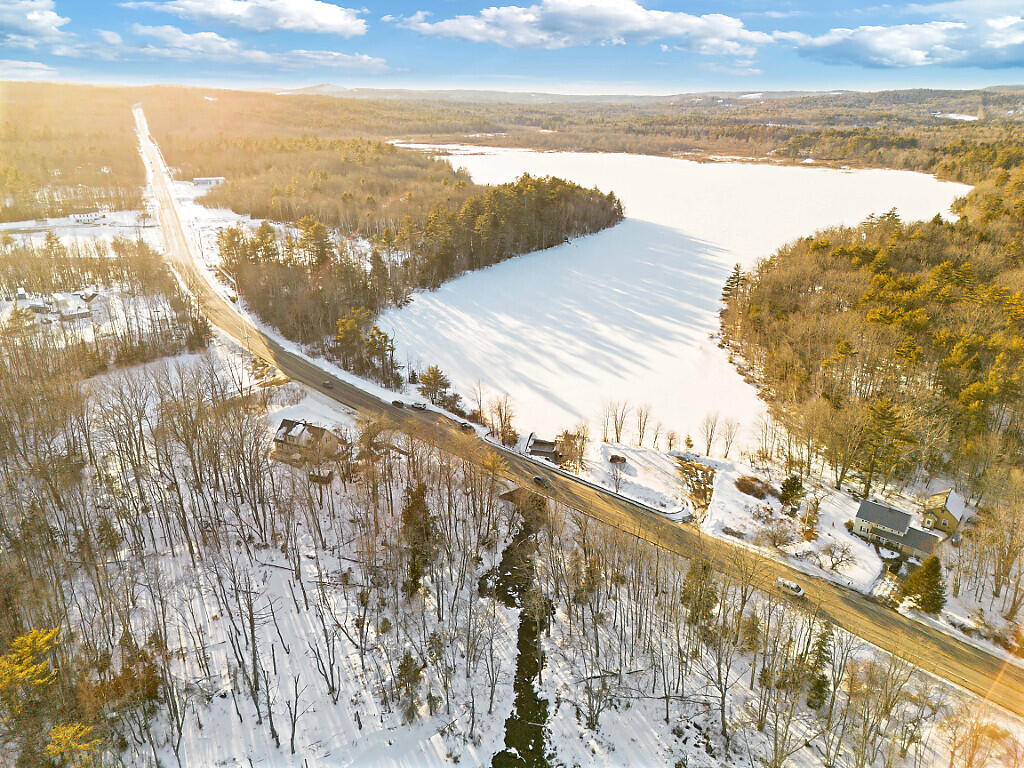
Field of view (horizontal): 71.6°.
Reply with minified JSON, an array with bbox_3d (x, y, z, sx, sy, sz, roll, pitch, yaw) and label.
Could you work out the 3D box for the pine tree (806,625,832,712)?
[{"bbox_3d":[44.507,41.429,102.763,4.300,15.868,4.300,0,22,0],"label":"pine tree"}]

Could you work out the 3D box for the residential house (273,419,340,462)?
[{"bbox_3d":[-52.435,14.034,181.164,13.300,7.600,8.400,10,24,22],"label":"residential house"}]

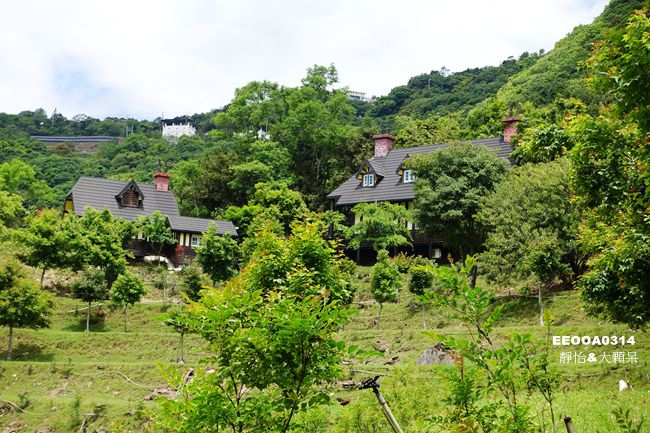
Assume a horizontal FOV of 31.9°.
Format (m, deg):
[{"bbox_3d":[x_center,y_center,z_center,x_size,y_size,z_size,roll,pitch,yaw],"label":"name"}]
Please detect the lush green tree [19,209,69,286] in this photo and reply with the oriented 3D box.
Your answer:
[{"bbox_3d":[-15.374,1.693,62.103,2.730,4.260,2.590,0,-7,0],"label":"lush green tree"}]

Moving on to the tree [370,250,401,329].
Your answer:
[{"bbox_3d":[2.651,3.199,49.827,1.310,3.420,1.250,0,-7,0],"label":"tree"}]

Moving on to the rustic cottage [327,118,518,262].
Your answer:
[{"bbox_3d":[7.109,-1.419,78.667,11.500,8.800,8.000,-5,-9,35],"label":"rustic cottage"}]

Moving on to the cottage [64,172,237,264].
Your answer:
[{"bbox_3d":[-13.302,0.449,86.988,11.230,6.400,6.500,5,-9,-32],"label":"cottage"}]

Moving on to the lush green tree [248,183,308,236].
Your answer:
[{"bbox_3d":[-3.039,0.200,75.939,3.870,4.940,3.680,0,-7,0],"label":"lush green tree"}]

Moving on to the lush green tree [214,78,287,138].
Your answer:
[{"bbox_3d":[-7.693,-9.403,114.356,7.240,8.550,6.880,0,-7,0],"label":"lush green tree"}]

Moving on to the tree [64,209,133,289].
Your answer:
[{"bbox_3d":[-12.498,1.766,62.743,3.750,4.410,3.560,0,-7,0],"label":"tree"}]

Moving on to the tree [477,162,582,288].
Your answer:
[{"bbox_3d":[10.974,0.322,61.020,5.690,6.870,5.400,0,-7,0],"label":"tree"}]

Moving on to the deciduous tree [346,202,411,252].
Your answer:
[{"bbox_3d":[3.337,0.873,70.916,3.990,3.490,3.790,0,-7,0],"label":"deciduous tree"}]

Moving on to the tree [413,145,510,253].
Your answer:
[{"bbox_3d":[8.164,-0.964,68.509,5.780,6.990,5.490,0,-7,0],"label":"tree"}]

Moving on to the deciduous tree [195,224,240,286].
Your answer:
[{"bbox_3d":[-6.490,2.355,68.654,2.540,3.740,2.410,0,-7,0],"label":"deciduous tree"}]

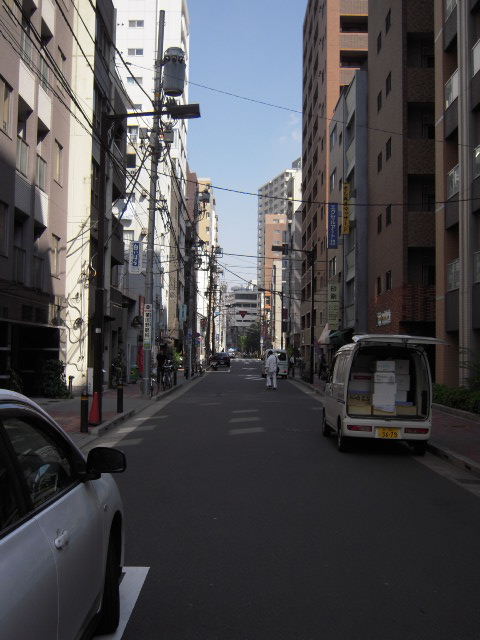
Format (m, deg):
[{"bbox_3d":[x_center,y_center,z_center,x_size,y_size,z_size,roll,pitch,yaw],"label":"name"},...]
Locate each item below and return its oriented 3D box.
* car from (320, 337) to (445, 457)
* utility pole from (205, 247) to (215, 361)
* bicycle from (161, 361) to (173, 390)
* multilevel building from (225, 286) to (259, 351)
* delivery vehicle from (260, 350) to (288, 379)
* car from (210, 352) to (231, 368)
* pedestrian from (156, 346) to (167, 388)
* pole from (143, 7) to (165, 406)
[{"bbox_3d":[2.362,1.283,15.003,1.500,1.870,3.550,1,-2,0],"label":"car"},{"bbox_3d":[-2.925,-1.212,76.202,0.400,11.000,0.400,1,-2,0],"label":"utility pole"},{"bbox_3d":[-2.821,2.148,32.019,0.550,1.050,1.700,1,-2,0],"label":"bicycle"},{"bbox_3d":[1.061,0.656,305.467,15.000,25.500,14.000,1,-2,0],"label":"multilevel building"},{"bbox_3d":[2.054,2.581,49.282,1.520,1.800,3.500,1,-2,0],"label":"delivery vehicle"},{"bbox_3d":[-1.753,3.620,74.027,1.700,1.450,4.400,1,-2,0],"label":"car"},{"bbox_3d":[-3.246,1.930,34.530,0.500,1.660,0.380,1,-2,0],"label":"pedestrian"},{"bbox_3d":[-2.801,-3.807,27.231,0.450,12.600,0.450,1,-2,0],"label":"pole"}]

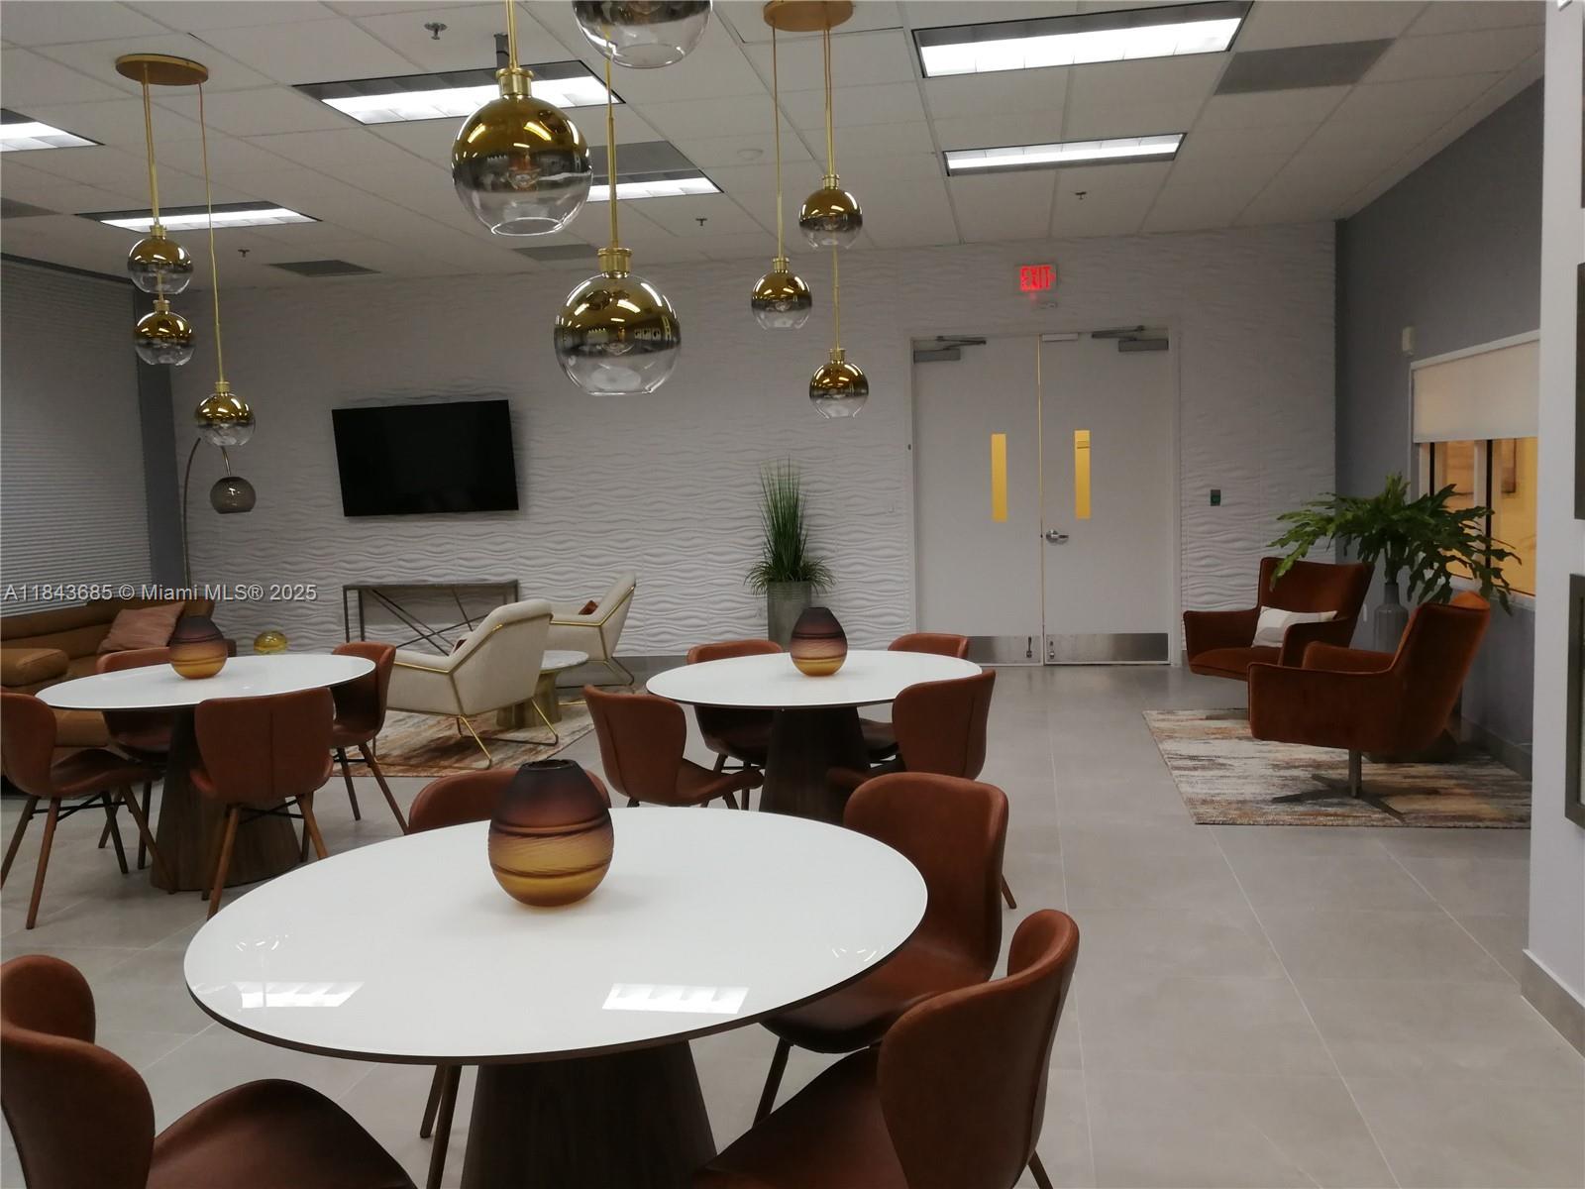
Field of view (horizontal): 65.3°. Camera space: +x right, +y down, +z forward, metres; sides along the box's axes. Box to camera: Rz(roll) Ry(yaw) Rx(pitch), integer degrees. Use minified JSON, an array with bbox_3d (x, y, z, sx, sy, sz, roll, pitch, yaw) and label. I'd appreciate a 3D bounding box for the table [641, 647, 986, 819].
[{"bbox_3d":[0.096,0.664,4.430,1.180,0.760,1.180,-2,5,0],"label":"table"}]

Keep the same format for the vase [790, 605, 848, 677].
[{"bbox_3d":[0.092,0.163,4.465,0.205,0.245,0.205,-1,6,11],"label":"vase"}]

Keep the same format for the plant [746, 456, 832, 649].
[{"bbox_3d":[-0.022,-0.192,9.281,0.630,1.580,0.600,-1,5,11],"label":"plant"}]

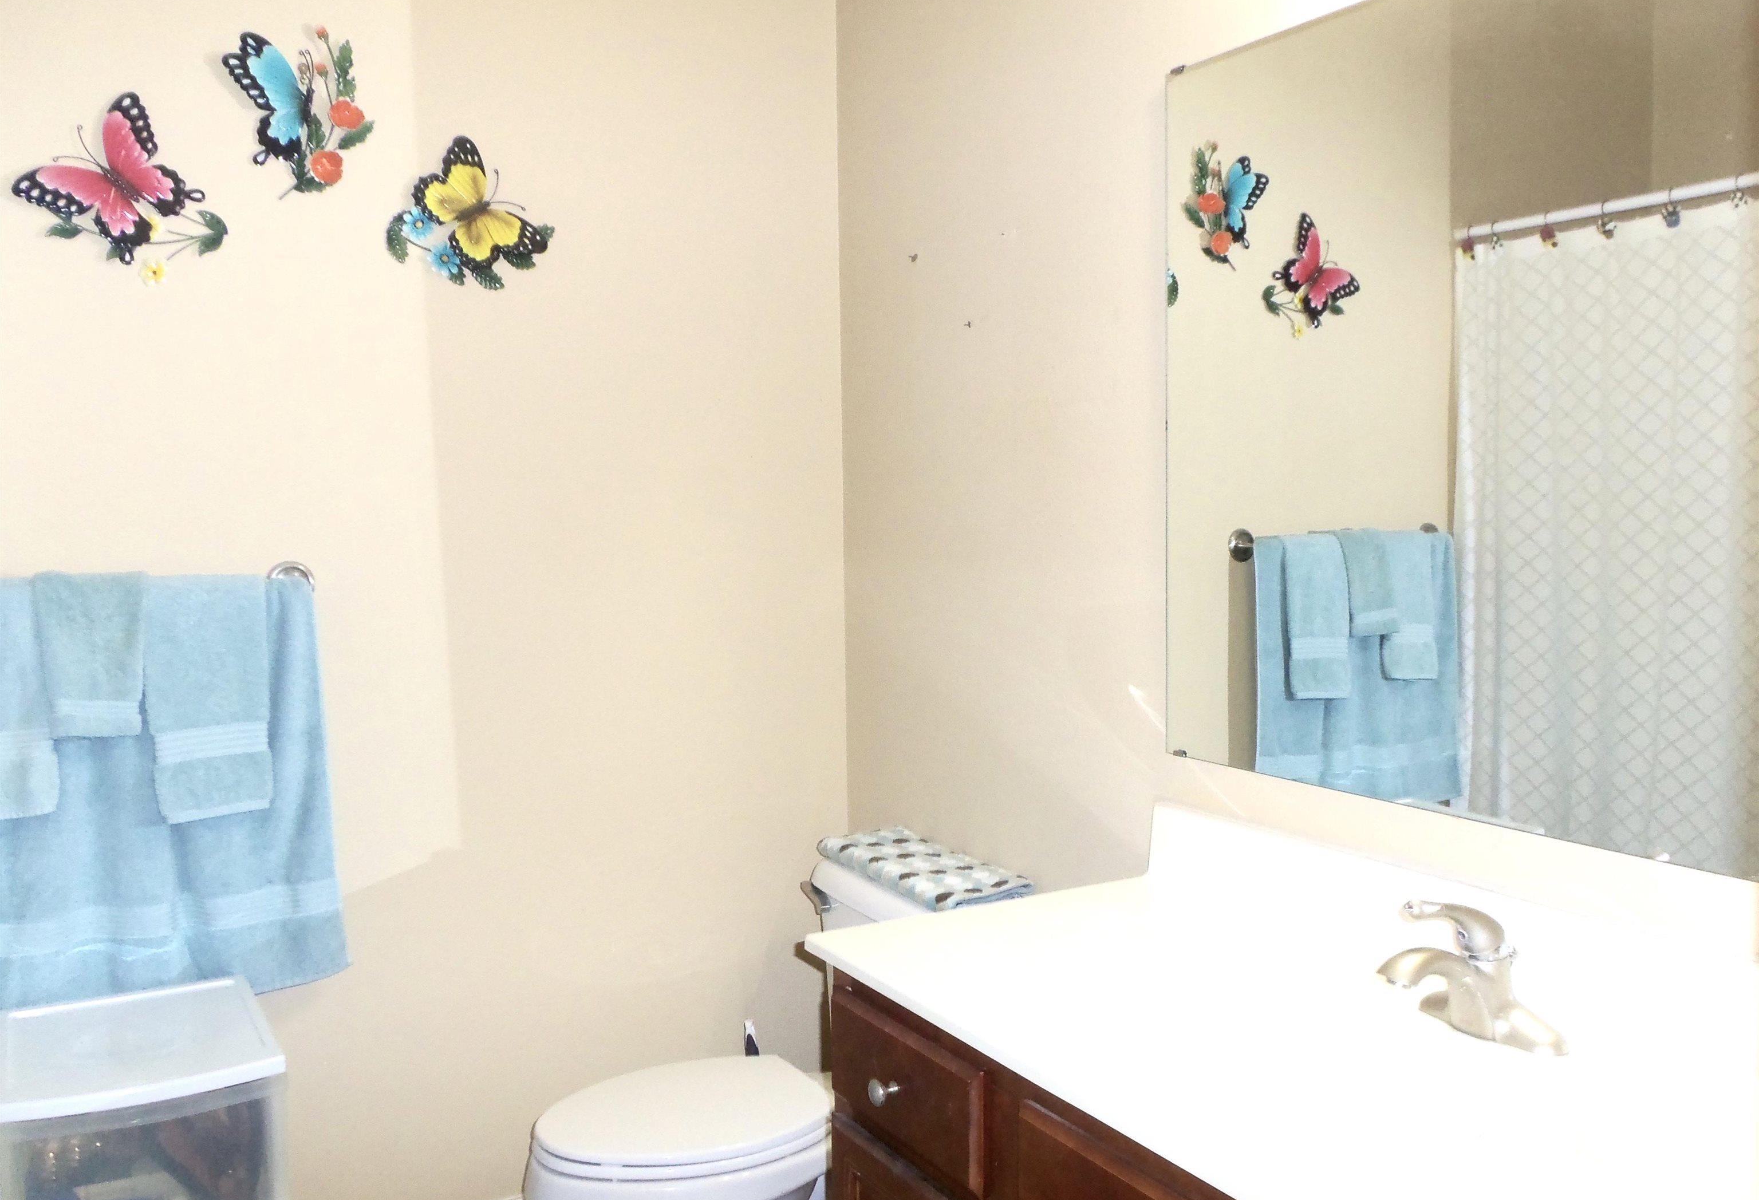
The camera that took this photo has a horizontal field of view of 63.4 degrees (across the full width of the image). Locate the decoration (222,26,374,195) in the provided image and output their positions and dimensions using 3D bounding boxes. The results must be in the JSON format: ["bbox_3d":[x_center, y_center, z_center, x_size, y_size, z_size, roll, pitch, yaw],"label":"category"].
[{"bbox_3d":[-0.886,-0.749,2.183,0.218,0.269,0.052,-3,5,-30],"label":"decoration"}]

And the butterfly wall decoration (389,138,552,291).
[{"bbox_3d":[-0.663,-0.631,2.321,0.273,0.244,0.048,-3,5,-30],"label":"butterfly wall decoration"}]

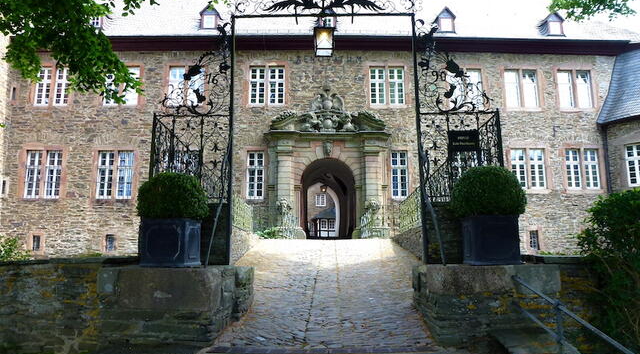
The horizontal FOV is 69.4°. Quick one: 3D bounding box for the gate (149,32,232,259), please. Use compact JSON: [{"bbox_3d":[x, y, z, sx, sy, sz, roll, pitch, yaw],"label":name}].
[{"bbox_3d":[-2.157,-0.661,7.957,1.231,4.236,0.150,0,-9,1],"label":"gate"}]

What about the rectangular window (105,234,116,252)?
[{"bbox_3d":[-9.766,3.057,21.575,0.477,0.828,0.100,0,-9,-1],"label":"rectangular window"}]

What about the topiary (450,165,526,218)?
[{"bbox_3d":[2.370,0.211,6.500,1.050,0.760,1.050,0,-10,0],"label":"topiary"}]

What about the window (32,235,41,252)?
[{"bbox_3d":[-13.188,3.081,21.495,0.294,0.729,0.100,0,-9,-1],"label":"window"}]

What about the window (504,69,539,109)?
[{"bbox_3d":[9.055,-3.915,20.808,1.554,1.815,0.180,0,-10,-2],"label":"window"}]

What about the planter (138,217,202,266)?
[{"bbox_3d":[-2.391,1.070,7.447,0.705,0.742,0.705,-1,-10,4],"label":"planter"}]

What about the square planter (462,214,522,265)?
[{"bbox_3d":[2.610,0.982,7.088,0.673,0.735,0.673,-1,-10,4],"label":"square planter"}]

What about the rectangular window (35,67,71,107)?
[{"bbox_3d":[-11.619,-3.885,20.071,1.487,1.748,0.180,0,-10,-2],"label":"rectangular window"}]

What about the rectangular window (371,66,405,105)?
[{"bbox_3d":[3.004,-4.023,20.612,1.523,1.775,0.180,0,-10,-2],"label":"rectangular window"}]

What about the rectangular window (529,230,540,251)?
[{"bbox_3d":[9.142,2.706,19.692,0.476,0.843,0.180,0,-10,-2],"label":"rectangular window"}]

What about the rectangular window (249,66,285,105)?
[{"bbox_3d":[-2.616,-4.534,23.006,1.773,1.989,0.100,0,-9,-1],"label":"rectangular window"}]

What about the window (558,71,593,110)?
[{"bbox_3d":[11.520,-3.932,20.899,1.590,1.823,0.180,0,-10,-2],"label":"window"}]

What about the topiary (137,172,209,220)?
[{"bbox_3d":[-2.154,0.277,6.750,1.040,0.720,1.040,0,-10,0],"label":"topiary"}]

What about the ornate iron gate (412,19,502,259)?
[{"bbox_3d":[2.299,-0.653,7.874,1.333,4.191,0.150,0,-9,1],"label":"ornate iron gate"}]

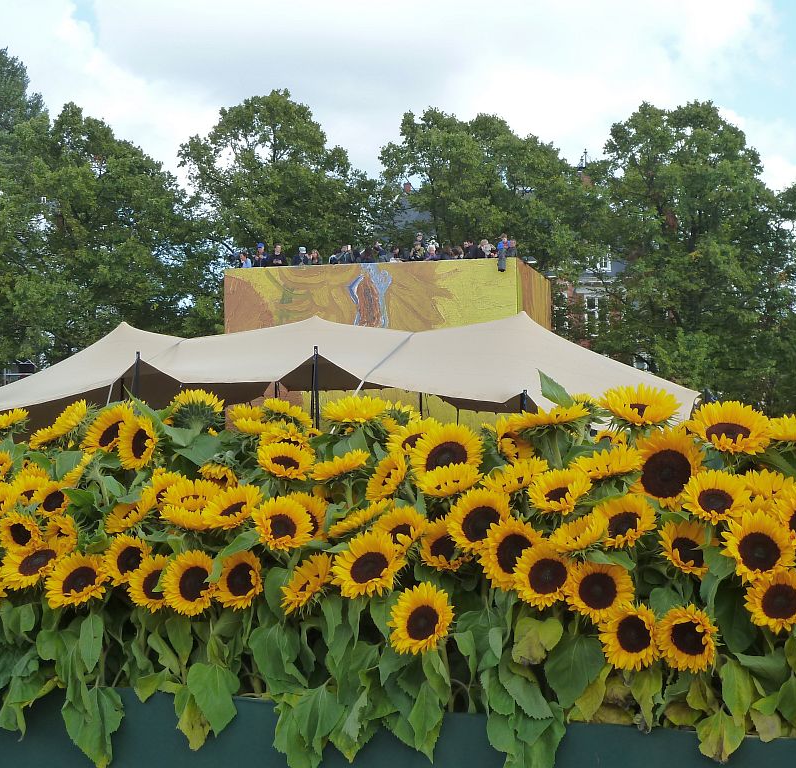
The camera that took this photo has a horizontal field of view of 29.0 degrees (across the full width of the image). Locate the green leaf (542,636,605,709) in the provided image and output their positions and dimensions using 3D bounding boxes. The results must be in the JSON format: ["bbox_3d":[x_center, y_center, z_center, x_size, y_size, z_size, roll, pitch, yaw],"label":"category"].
[{"bbox_3d":[0.350,0.570,3.050,0.120,0.155,0.045,0,-3,0],"label":"green leaf"}]

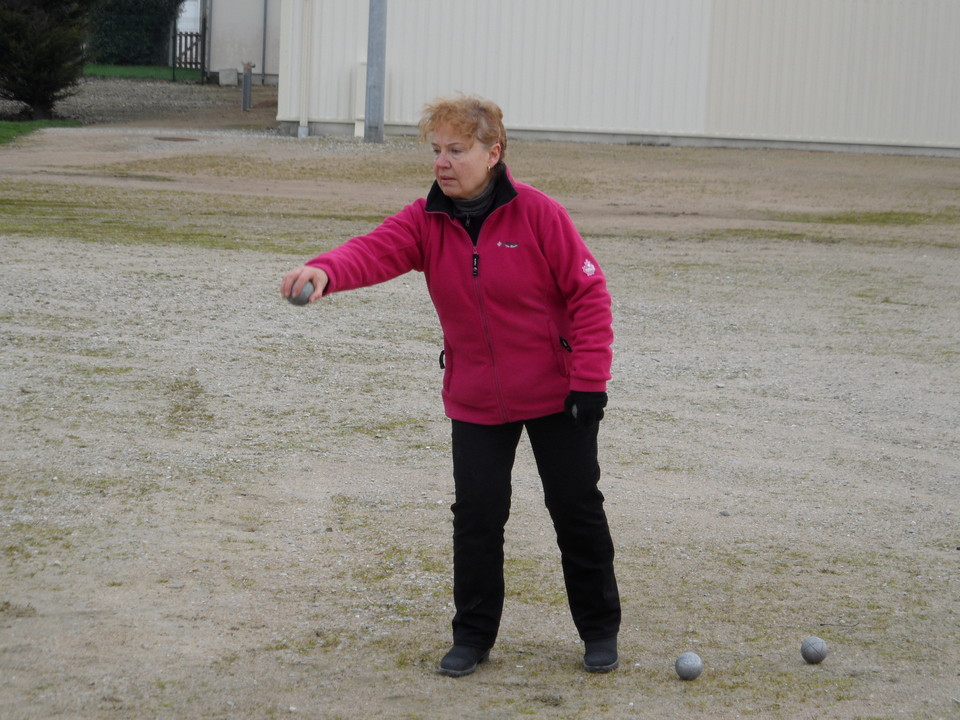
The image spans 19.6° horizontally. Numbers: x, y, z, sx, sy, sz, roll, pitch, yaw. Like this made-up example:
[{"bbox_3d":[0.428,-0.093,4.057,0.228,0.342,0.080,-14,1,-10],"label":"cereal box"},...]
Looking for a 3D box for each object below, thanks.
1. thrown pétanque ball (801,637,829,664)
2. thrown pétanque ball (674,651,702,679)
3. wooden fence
[{"bbox_3d":[0.928,0.807,7.710,0.074,0.074,0.074,2,8,0],"label":"thrown pétanque ball"},{"bbox_3d":[0.561,0.823,7.460,0.074,0.074,0.074,2,8,0],"label":"thrown pétanque ball"},{"bbox_3d":[-7.253,-7.688,69.000,0.720,0.950,0.070,2,8,-2],"label":"wooden fence"}]

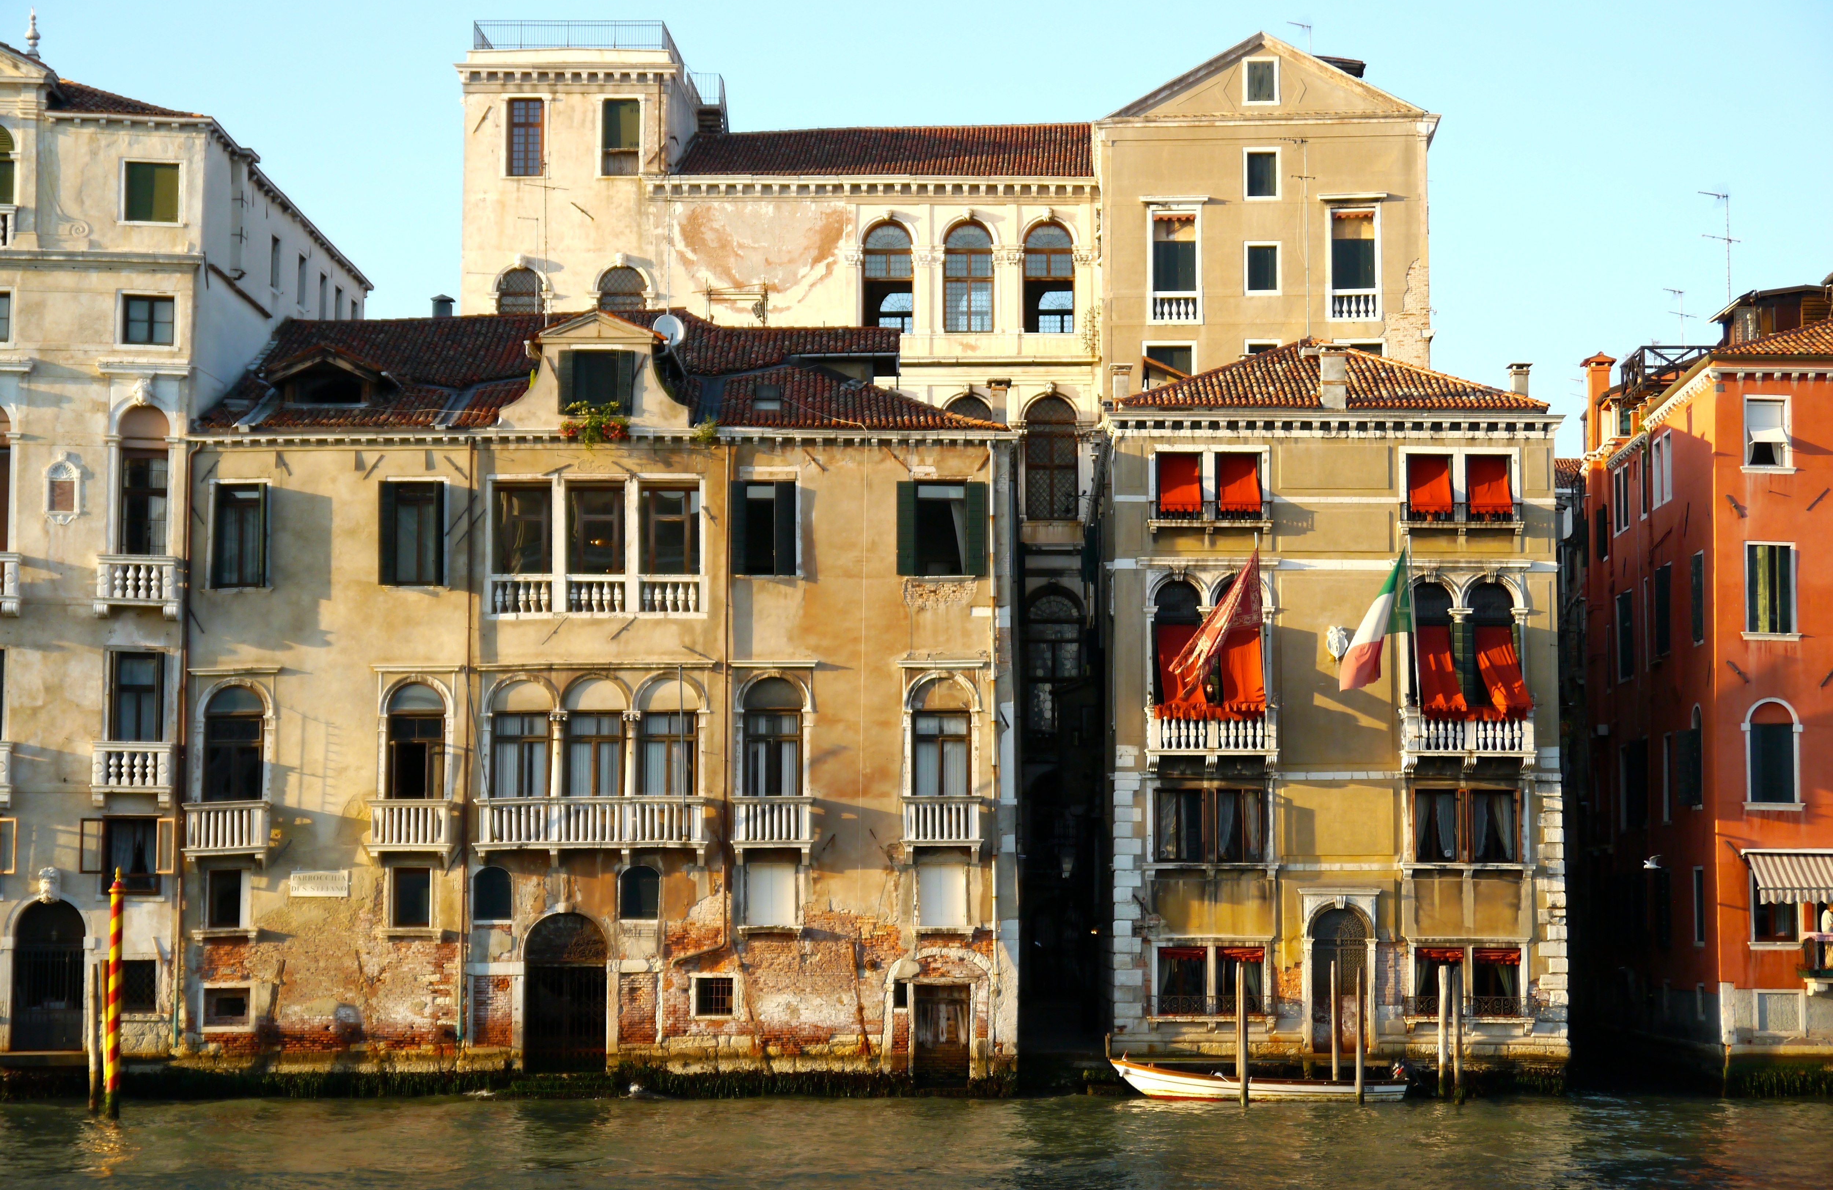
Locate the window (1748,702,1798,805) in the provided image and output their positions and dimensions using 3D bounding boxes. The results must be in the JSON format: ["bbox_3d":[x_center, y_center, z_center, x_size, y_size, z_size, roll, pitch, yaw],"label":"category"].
[{"bbox_3d":[17.831,3.299,75.073,1.052,2.178,0.300,1,-6,-7],"label":"window"}]

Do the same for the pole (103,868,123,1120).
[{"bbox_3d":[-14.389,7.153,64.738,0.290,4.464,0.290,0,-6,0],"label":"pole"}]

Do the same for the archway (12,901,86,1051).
[{"bbox_3d":[-18.361,8.057,76.243,1.501,3.187,0.500,1,-6,-11],"label":"archway"}]

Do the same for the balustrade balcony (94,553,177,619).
[{"bbox_3d":[-16.635,-0.154,76.872,1.785,1.345,0.600,1,-6,-11],"label":"balustrade balcony"}]

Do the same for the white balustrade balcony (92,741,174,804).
[{"bbox_3d":[-16.628,3.784,76.488,1.688,1.332,0.600,1,-6,-11],"label":"white balustrade balcony"}]

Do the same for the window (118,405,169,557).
[{"bbox_3d":[-16.623,-2.238,77.508,1.083,3.656,0.300,1,-6,-11],"label":"window"}]

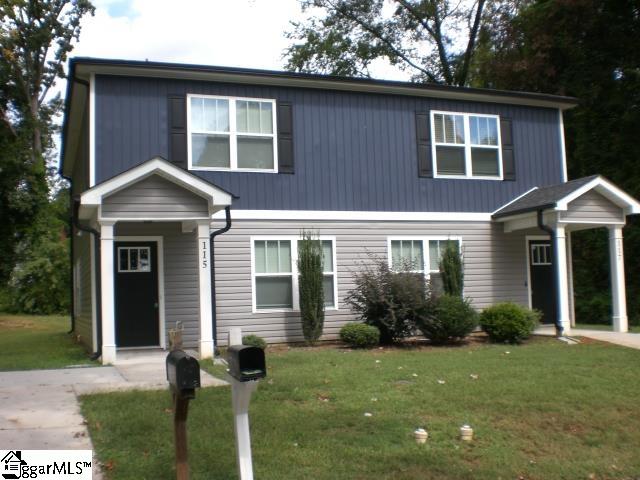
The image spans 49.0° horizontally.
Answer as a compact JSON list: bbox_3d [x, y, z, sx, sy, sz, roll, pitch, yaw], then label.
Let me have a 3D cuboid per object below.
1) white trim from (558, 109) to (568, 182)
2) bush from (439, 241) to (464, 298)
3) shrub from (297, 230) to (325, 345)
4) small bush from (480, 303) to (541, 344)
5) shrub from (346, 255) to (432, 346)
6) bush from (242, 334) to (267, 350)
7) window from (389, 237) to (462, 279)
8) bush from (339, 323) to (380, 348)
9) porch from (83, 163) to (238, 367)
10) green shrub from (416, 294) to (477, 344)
[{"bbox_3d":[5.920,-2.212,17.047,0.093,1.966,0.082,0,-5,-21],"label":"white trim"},{"bbox_3d":[2.765,1.042,14.622,0.531,1.986,0.531,0,-5,-21],"label":"bush"},{"bbox_3d":[-0.172,0.928,13.575,0.502,2.195,0.502,-2,-5,0],"label":"shrub"},{"bbox_3d":[3.806,1.632,14.006,1.244,0.748,1.076,0,-5,-21],"label":"small bush"},{"bbox_3d":[1.368,1.157,13.721,1.767,1.750,1.393,0,-5,-21],"label":"shrub"},{"bbox_3d":[-1.232,1.888,12.941,0.497,0.293,0.497,0,-5,-21],"label":"bush"},{"bbox_3d":[2.359,0.691,15.432,1.829,1.526,0.096,0,-5,-21],"label":"window"},{"bbox_3d":[0.753,1.794,13.314,0.808,0.458,0.699,0,-5,-21],"label":"bush"},{"bbox_3d":[-2.945,0.390,12.396,2.539,3.310,2.075,0,-5,-21],"label":"porch"},{"bbox_3d":[2.511,1.560,13.892,1.234,0.922,1.068,0,-5,-21],"label":"green shrub"}]

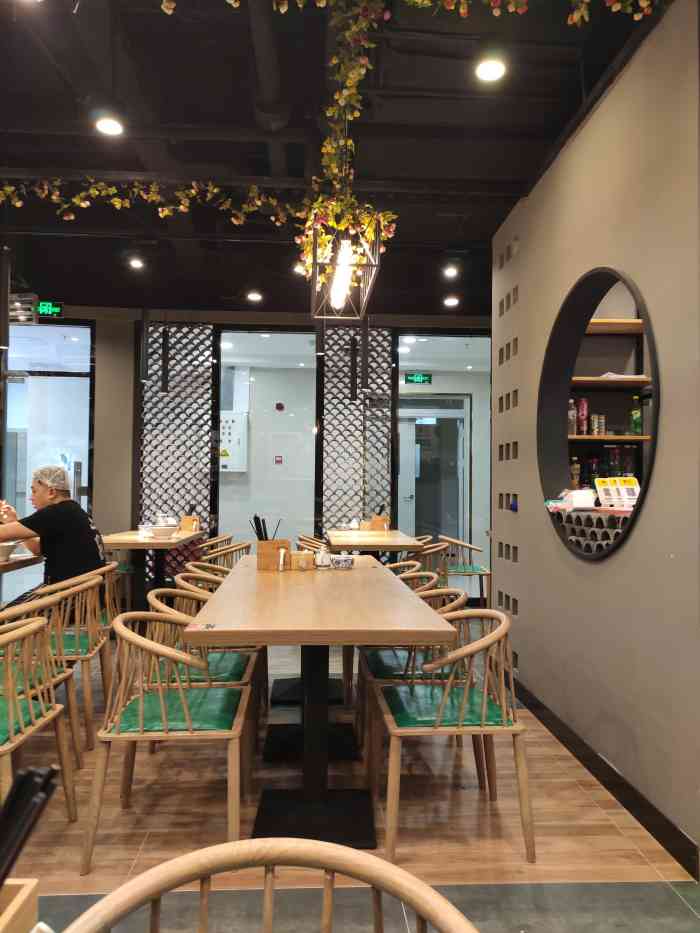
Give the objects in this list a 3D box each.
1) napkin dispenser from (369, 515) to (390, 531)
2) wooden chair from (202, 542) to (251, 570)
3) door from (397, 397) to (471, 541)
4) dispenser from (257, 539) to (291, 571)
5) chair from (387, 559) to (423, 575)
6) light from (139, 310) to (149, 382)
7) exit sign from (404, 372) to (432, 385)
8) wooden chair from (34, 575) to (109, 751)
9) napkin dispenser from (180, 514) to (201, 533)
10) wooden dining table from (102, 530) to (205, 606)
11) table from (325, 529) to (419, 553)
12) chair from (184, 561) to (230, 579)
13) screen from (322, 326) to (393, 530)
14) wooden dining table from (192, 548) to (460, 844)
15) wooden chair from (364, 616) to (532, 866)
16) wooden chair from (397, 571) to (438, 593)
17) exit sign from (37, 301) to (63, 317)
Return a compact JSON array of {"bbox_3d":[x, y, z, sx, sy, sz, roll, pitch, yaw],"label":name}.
[{"bbox_3d":[0.279,0.551,6.265,0.170,0.150,0.120,1,-2,-4],"label":"napkin dispenser"},{"bbox_3d":[-1.031,0.988,5.264,0.500,0.735,0.550,1,-2,-4],"label":"wooden chair"},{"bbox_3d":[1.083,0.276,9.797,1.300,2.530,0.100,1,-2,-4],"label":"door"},{"bbox_3d":[-0.411,0.479,3.648,0.180,0.160,0.130,1,-2,-4],"label":"dispenser"},{"bbox_3d":[0.215,0.919,3.914,0.490,0.750,0.480,1,-2,-4],"label":"chair"},{"bbox_3d":[-1.640,-0.981,5.392,0.060,0.610,0.060,1,-2,-4],"label":"light"},{"bbox_3d":[0.918,-1.164,8.966,0.360,0.145,0.040,1,-2,-4],"label":"exit sign"},{"bbox_3d":[-1.377,0.881,3.174,0.490,0.750,0.480,1,-2,-7],"label":"wooden chair"},{"bbox_3d":[-1.484,0.533,6.248,0.175,0.165,0.130,1,-2,-4],"label":"napkin dispenser"},{"bbox_3d":[-1.694,0.955,5.678,0.710,0.745,1.400,1,-2,-4],"label":"wooden dining table"},{"bbox_3d":[0.174,1.011,5.870,0.730,0.755,1.500,1,-2,-4],"label":"table"},{"bbox_3d":[-0.731,0.954,4.002,0.500,0.735,0.550,1,-2,-4],"label":"chair"},{"bbox_3d":[0.076,-0.071,6.827,0.720,2.650,0.060,1,-2,-4],"label":"screen"},{"bbox_3d":[-0.174,0.891,3.084,0.800,0.745,2.230,1,-2,-5],"label":"wooden dining table"},{"bbox_3d":[0.340,0.870,2.320,0.490,0.755,0.480,1,-2,-4],"label":"wooden chair"},{"bbox_3d":[0.216,0.953,3.568,0.500,0.735,0.550,1,-2,-4],"label":"wooden chair"},{"bbox_3d":[-2.919,-1.528,6.558,0.280,0.150,0.050,1,-2,-4],"label":"exit sign"}]

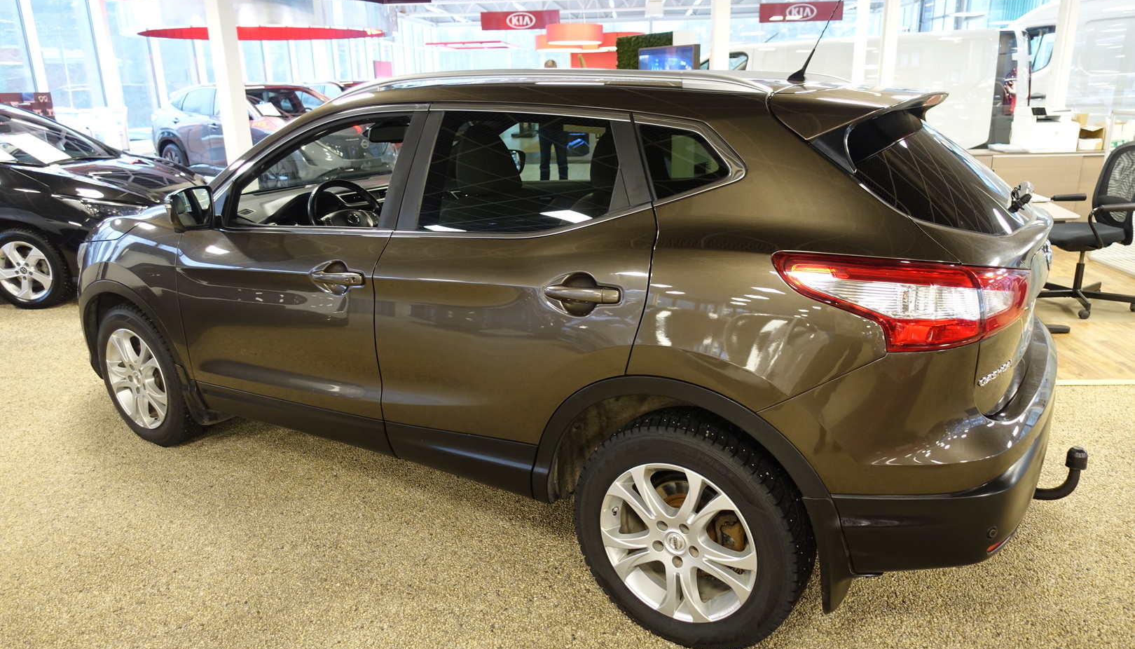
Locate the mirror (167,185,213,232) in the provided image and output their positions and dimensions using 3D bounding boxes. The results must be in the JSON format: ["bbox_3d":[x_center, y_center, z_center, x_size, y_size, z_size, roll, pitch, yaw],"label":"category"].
[{"bbox_3d":[-1.412,-0.434,2.796,0.140,0.175,0.200,9,20,30],"label":"mirror"}]

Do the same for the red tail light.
[{"bbox_3d":[0.787,-0.059,1.807,0.530,0.230,0.370,9,20,30],"label":"red tail light"}]

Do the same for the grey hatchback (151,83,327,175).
[{"bbox_3d":[-4.800,-3.030,12.150,4.590,1.660,1.860,11,21,34],"label":"grey hatchback"}]

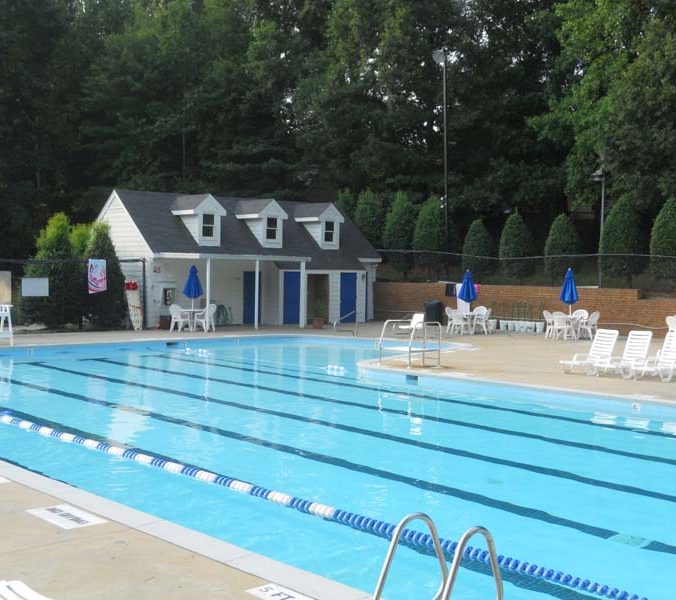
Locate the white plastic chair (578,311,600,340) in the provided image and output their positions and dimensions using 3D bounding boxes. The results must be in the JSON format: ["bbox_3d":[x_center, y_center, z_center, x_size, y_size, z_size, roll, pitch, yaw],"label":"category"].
[{"bbox_3d":[7.917,0.801,29.788,0.580,0.880,0.580,2,2,24],"label":"white plastic chair"}]

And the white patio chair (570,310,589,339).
[{"bbox_3d":[8.032,0.796,31.605,0.581,0.877,0.592,1,2,25],"label":"white patio chair"}]

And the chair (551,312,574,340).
[{"bbox_3d":[7.175,0.828,30.331,0.581,0.877,0.592,1,2,25],"label":"chair"}]

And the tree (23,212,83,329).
[{"bbox_3d":[-9.763,-1.009,32.400,2.000,4.000,2.000,0,2,-43],"label":"tree"}]

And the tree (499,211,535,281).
[{"bbox_3d":[7.085,-2.141,37.400,1.500,2.830,1.500,1,2,0],"label":"tree"}]

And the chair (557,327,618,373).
[{"bbox_3d":[5.429,1.093,20.369,1.367,0.918,0.653,-1,2,-40],"label":"chair"}]

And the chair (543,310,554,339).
[{"bbox_3d":[6.792,0.780,29.888,0.580,0.880,0.580,2,2,23],"label":"chair"}]

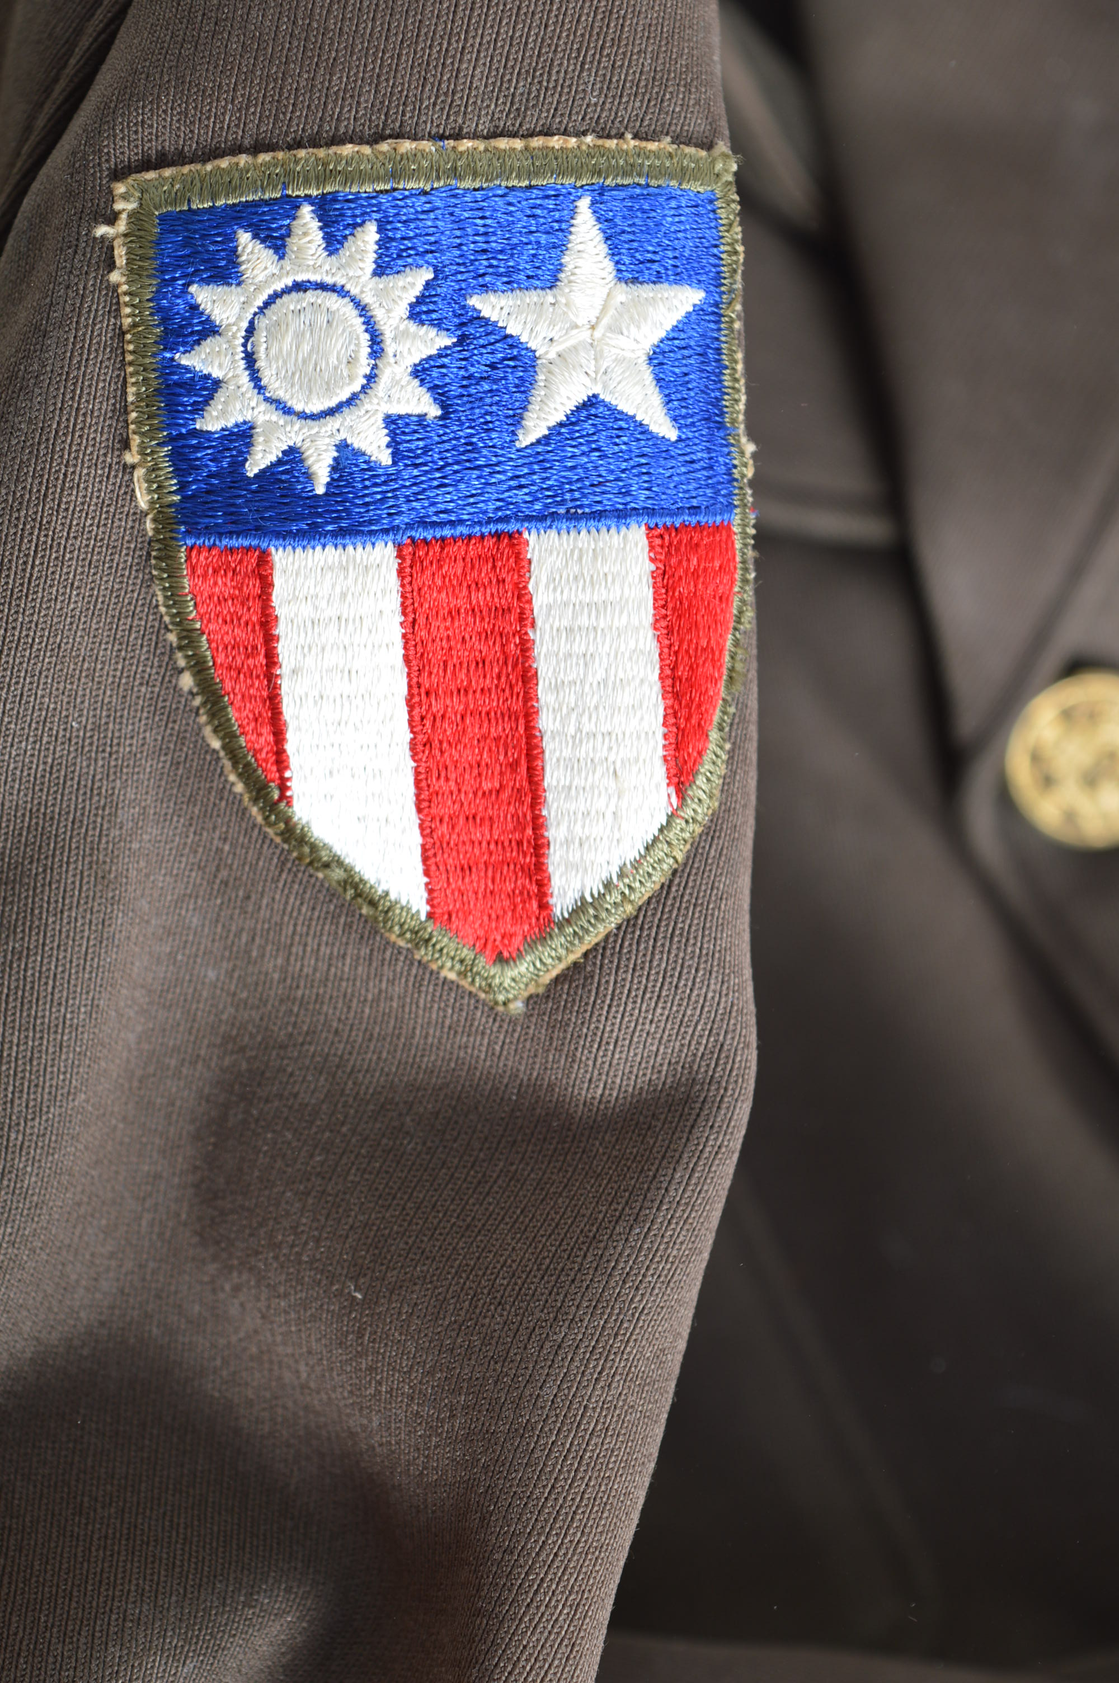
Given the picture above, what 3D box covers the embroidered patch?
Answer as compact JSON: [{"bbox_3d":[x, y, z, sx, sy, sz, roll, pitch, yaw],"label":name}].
[{"bbox_3d":[-0.010,-0.024,0.353,0.059,0.079,0.011,-4,0,-7],"label":"embroidered patch"}]

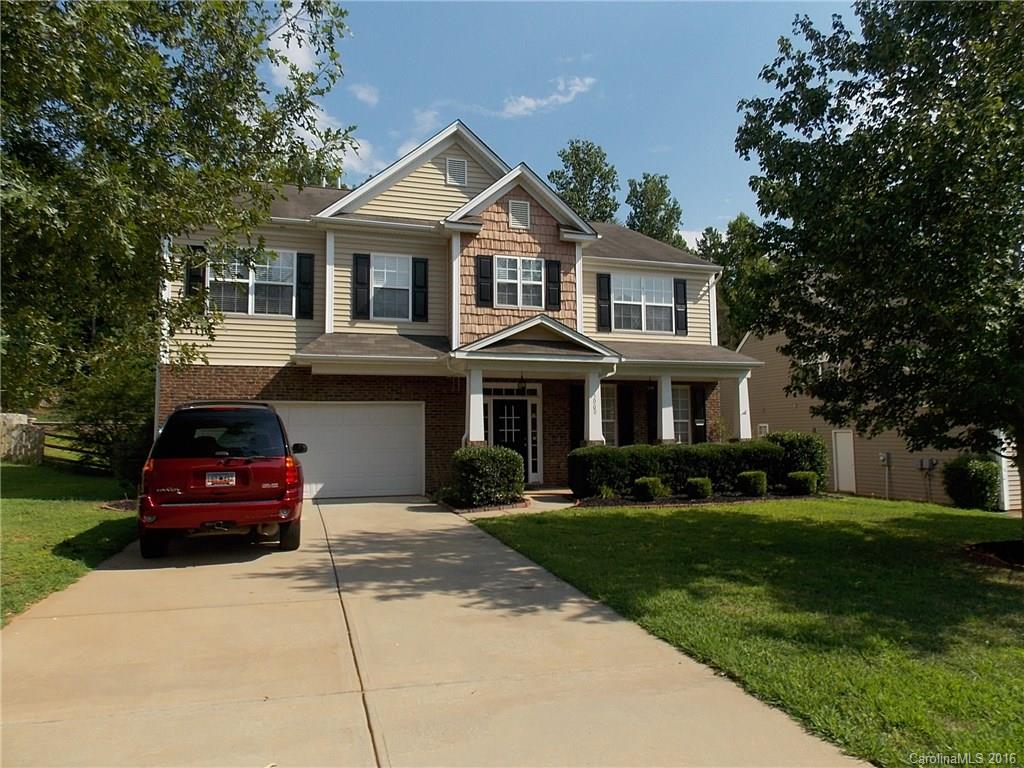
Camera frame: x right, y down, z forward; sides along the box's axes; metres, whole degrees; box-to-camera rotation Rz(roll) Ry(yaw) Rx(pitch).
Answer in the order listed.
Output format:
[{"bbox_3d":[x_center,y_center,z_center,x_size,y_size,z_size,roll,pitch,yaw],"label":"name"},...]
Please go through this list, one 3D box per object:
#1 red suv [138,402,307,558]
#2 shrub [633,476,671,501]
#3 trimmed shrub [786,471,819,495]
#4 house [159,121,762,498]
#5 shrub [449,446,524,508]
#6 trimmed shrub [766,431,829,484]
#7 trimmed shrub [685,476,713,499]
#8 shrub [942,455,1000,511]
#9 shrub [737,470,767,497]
[{"bbox_3d":[-4.286,1.368,10.596,1.920,1.920,5.100,1,-4,-19],"label":"red suv"},{"bbox_3d":[3.011,2.193,14.711,0.720,0.520,0.650,1,-4,-19],"label":"shrub"},{"bbox_3d":[6.691,2.221,15.692,0.680,0.540,0.640,1,-4,-19],"label":"trimmed shrub"},{"bbox_3d":[-2.305,-1.502,20.992,14.143,8.810,13.200,1,-4,-19],"label":"house"},{"bbox_3d":[-0.530,1.855,14.096,1.480,1.200,1.380,1,-4,-19],"label":"shrub"},{"bbox_3d":[7.123,1.862,17.032,1.400,1.450,1.400,1,-4,-19],"label":"trimmed shrub"},{"bbox_3d":[4.095,2.217,14.960,0.580,0.490,0.560,1,-4,-19],"label":"trimmed shrub"},{"bbox_3d":[12.309,2.540,18.281,1.360,1.450,1.340,1,-4,-19],"label":"shrub"},{"bbox_3d":[5.420,2.192,15.422,0.640,0.580,0.600,1,-4,-19],"label":"shrub"}]

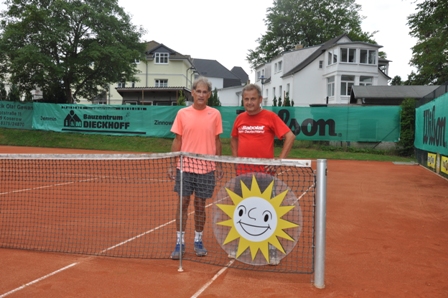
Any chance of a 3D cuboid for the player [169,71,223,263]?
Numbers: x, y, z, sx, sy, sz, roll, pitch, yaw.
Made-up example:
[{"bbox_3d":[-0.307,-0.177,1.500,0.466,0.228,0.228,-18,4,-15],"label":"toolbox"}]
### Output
[{"bbox_3d":[-0.309,0.173,4.312,0.550,1.850,0.360,1,2,0],"label":"player"}]

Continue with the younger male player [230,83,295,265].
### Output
[{"bbox_3d":[0.373,0.219,4.231,0.620,1.780,0.380,2,2,14],"label":"younger male player"}]

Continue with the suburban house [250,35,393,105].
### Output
[{"bbox_3d":[11.277,-7.040,48.057,12.300,11.300,12.500,0,2,-19],"label":"suburban house"}]

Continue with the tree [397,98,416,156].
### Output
[{"bbox_3d":[10.390,-1.192,23.300,1.250,3.300,1.250,2,2,19],"label":"tree"}]

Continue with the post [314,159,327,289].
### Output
[{"bbox_3d":[0.807,0.628,3.412,0.088,1.075,0.088,2,2,19],"label":"post"}]

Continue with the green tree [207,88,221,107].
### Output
[{"bbox_3d":[-0.694,-2.632,30.000,1.300,3.600,1.300,1,2,0],"label":"green tree"}]

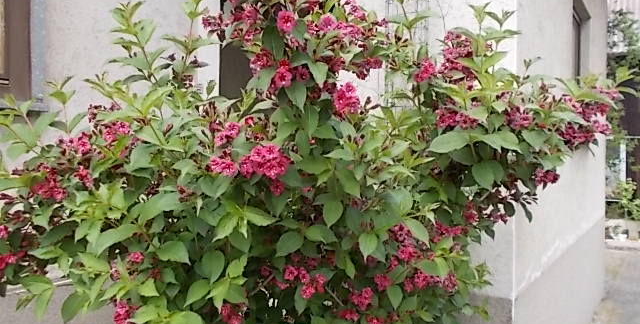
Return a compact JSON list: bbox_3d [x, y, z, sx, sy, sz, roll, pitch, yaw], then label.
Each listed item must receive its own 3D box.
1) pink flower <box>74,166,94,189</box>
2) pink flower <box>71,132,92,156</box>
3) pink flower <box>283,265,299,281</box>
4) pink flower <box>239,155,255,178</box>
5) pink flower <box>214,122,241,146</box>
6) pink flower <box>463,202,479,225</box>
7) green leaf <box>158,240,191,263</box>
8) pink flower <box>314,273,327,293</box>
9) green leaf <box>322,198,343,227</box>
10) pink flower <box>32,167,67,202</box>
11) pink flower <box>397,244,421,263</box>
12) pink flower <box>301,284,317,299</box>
[{"bbox_3d":[-0.730,0.048,1.720,0.059,0.066,0.045,0,0,-23],"label":"pink flower"},{"bbox_3d":[-0.623,-0.046,1.450,0.055,0.060,0.049,0,0,-17],"label":"pink flower"},{"bbox_3d":[-0.086,0.323,1.620,0.045,0.045,0.040,0,1,-3],"label":"pink flower"},{"bbox_3d":[-0.176,0.011,1.330,0.036,0.055,0.040,0,0,6],"label":"pink flower"},{"bbox_3d":[-0.264,-0.078,1.580,0.071,0.066,0.050,0,0,-9],"label":"pink flower"},{"bbox_3d":[0.412,0.141,1.520,0.042,0.057,0.046,0,0,-2],"label":"pink flower"},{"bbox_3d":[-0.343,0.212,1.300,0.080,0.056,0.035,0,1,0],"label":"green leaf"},{"bbox_3d":[0.001,0.315,1.450,0.030,0.050,0.038,0,0,-10],"label":"pink flower"},{"bbox_3d":[0.037,0.139,1.540,0.059,0.084,0.035,0,0,1],"label":"green leaf"},{"bbox_3d":[-0.839,0.070,1.720,0.101,0.108,0.075,0,0,-26],"label":"pink flower"},{"bbox_3d":[0.251,0.260,1.570,0.060,0.047,0.050,0,1,9],"label":"pink flower"},{"bbox_3d":[-0.033,0.366,1.570,0.043,0.038,0.035,0,0,-1],"label":"pink flower"}]

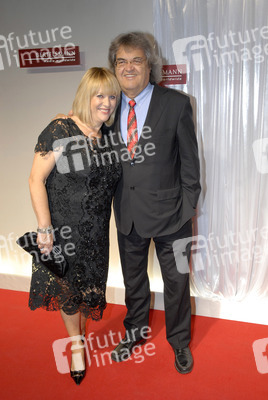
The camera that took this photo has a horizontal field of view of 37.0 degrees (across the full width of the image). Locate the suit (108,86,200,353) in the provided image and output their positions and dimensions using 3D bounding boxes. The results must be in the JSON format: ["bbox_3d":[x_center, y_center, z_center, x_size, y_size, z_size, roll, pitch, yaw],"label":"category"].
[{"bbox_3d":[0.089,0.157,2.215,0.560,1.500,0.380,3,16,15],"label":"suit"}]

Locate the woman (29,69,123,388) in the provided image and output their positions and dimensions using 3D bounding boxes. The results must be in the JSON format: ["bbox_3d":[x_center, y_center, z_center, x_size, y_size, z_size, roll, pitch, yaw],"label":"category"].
[{"bbox_3d":[-0.296,0.149,2.148,0.500,1.630,0.420,-4,16,-10],"label":"woman"}]

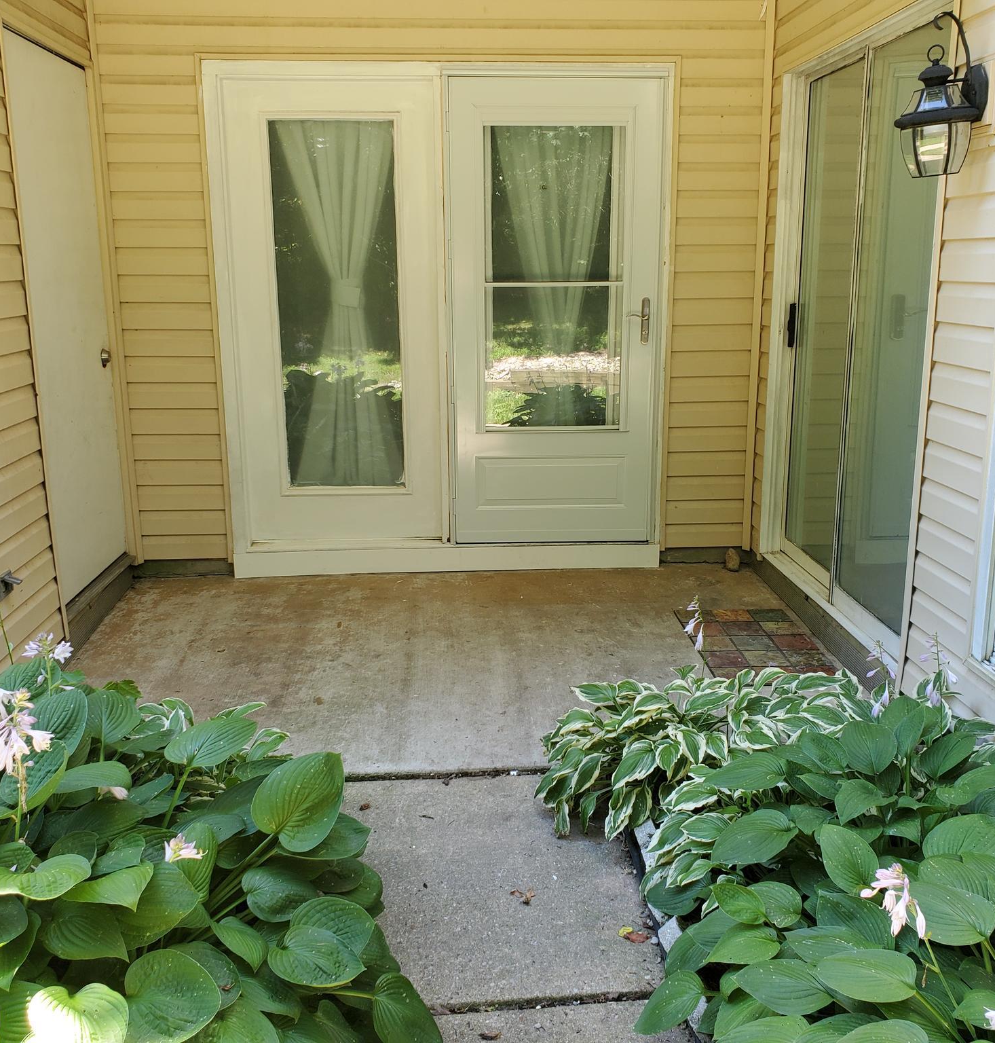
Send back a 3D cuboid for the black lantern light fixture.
[{"bbox_3d":[1.118,-1.079,2.648,0.210,0.380,0.190,-1,14,-3],"label":"black lantern light fixture"}]

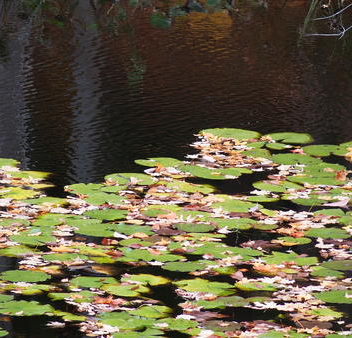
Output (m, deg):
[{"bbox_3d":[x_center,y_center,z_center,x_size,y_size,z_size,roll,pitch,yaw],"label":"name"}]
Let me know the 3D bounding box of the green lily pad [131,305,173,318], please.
[{"bbox_3d":[-0.093,0.530,14.527,0.160,0.030,0.149,0,12,0],"label":"green lily pad"}]

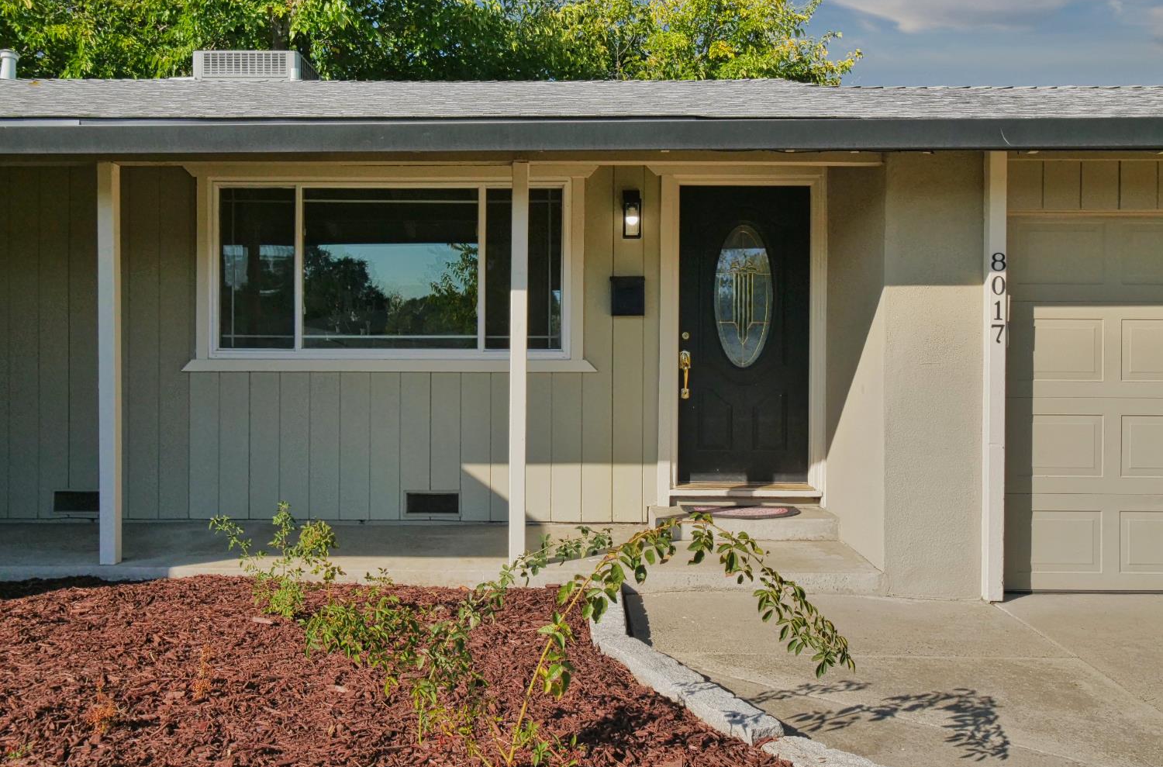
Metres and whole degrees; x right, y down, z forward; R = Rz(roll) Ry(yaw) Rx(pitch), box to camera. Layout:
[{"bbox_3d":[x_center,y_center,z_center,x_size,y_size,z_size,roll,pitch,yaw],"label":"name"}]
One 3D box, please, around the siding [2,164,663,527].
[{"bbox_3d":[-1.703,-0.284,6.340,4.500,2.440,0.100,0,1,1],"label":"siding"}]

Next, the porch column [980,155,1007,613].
[{"bbox_3d":[2.195,-0.043,4.994,0.089,2.380,0.089,0,1,1],"label":"porch column"}]

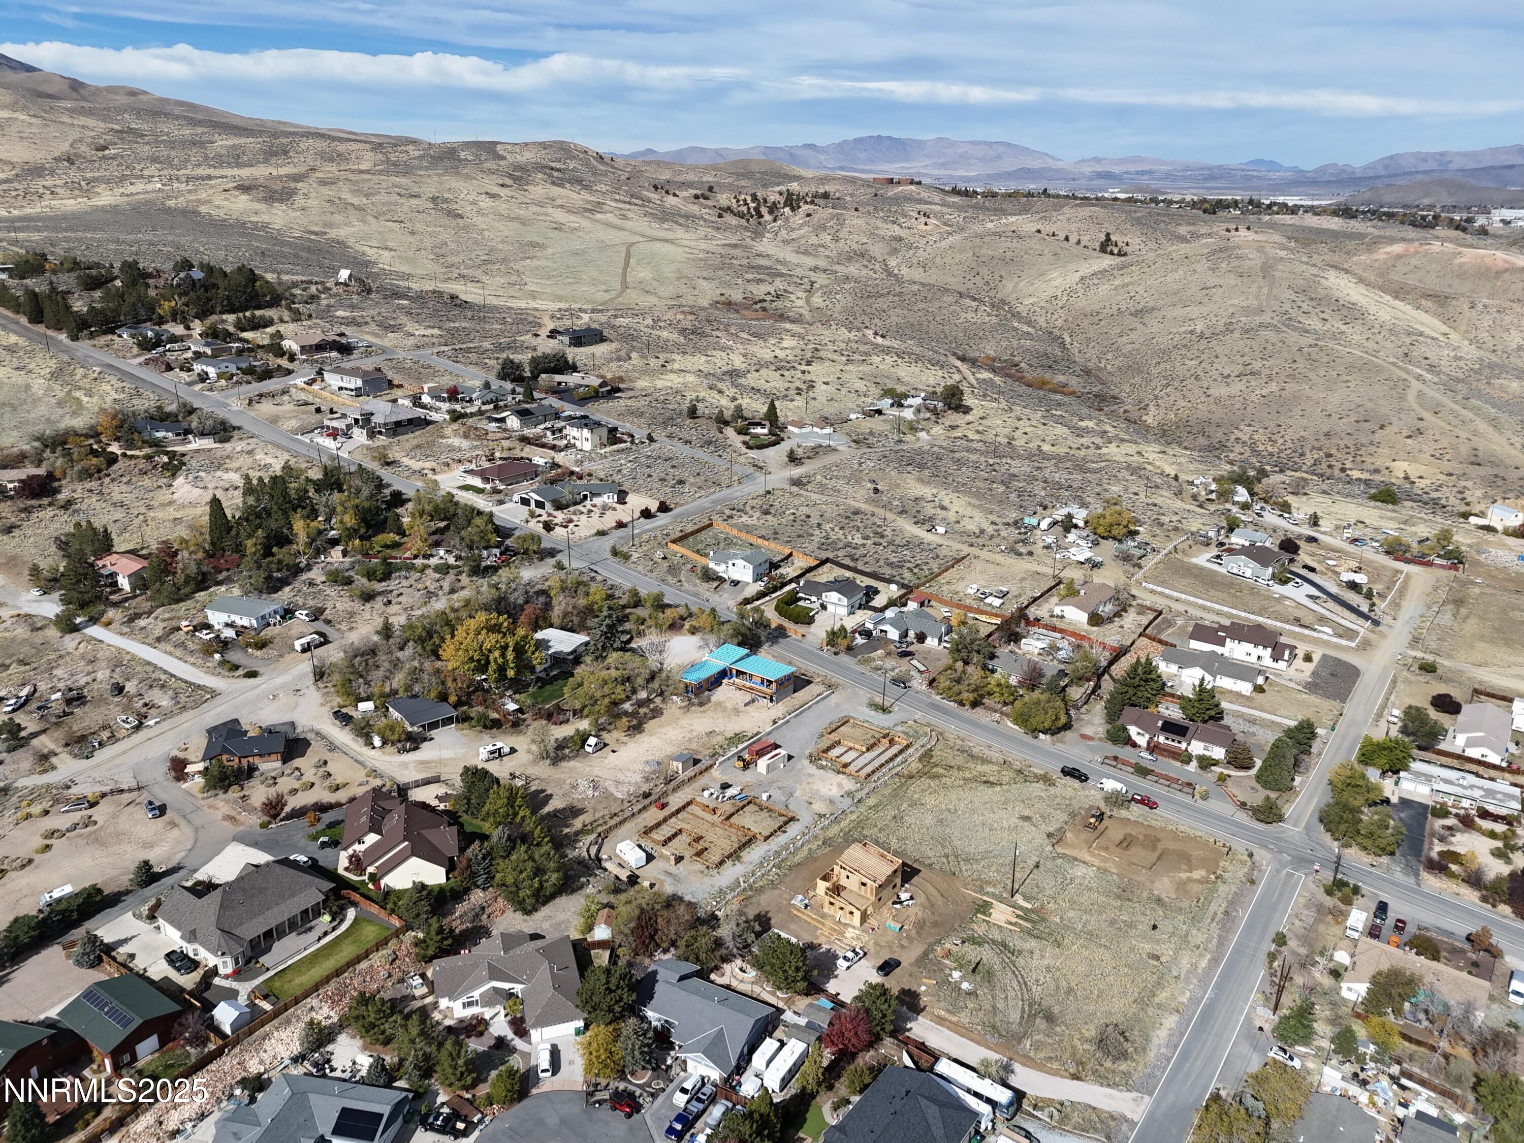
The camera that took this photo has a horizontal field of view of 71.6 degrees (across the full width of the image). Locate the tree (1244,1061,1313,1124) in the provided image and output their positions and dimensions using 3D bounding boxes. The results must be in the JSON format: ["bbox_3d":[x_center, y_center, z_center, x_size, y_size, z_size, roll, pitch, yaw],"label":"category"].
[{"bbox_3d":[73.920,74.600,151.340,8.900,7.500,8.900,13,25,30],"label":"tree"}]

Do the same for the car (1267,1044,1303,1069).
[{"bbox_3d":[77.660,72.090,157.000,4.400,1.550,1.780,16,26,35],"label":"car"}]

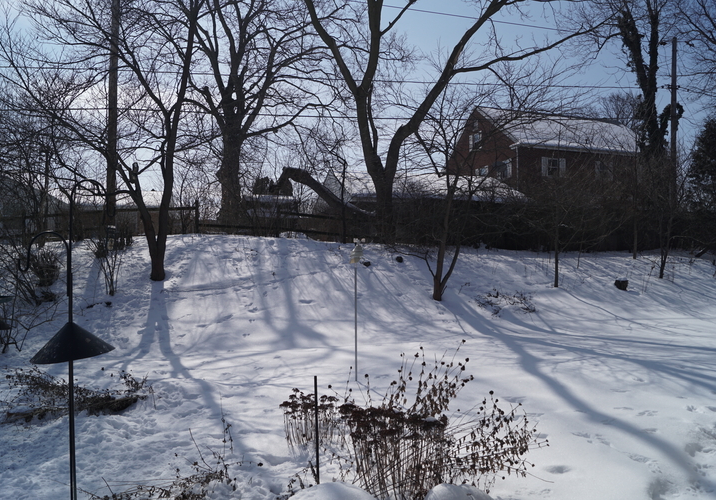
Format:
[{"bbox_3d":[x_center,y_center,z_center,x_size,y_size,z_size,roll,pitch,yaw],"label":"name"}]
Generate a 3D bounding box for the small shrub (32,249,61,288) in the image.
[{"bbox_3d":[-6.789,0.380,12.200,0.650,0.840,0.650,0,0,0],"label":"small shrub"}]

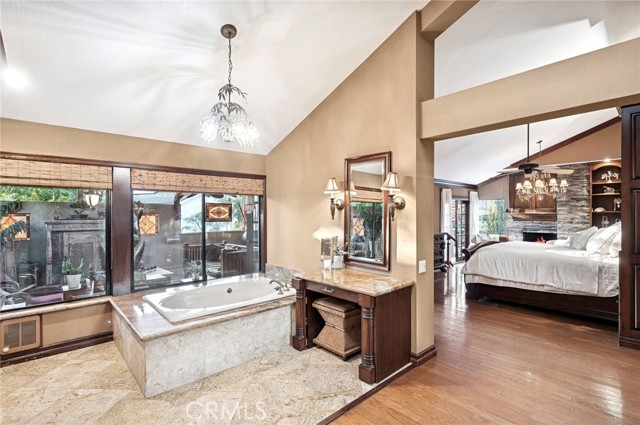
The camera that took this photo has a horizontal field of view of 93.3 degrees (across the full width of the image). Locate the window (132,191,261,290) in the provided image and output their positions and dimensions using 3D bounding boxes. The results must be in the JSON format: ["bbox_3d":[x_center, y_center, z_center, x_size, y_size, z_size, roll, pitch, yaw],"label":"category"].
[{"bbox_3d":[-1.579,0.330,4.170,1.769,1.225,0.101,0,0,-43],"label":"window"}]

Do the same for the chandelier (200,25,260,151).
[{"bbox_3d":[-0.784,-1.098,2.614,0.499,1.037,0.499,0,0,-43],"label":"chandelier"}]

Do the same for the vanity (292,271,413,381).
[{"bbox_3d":[0.308,1.062,3.082,0.652,0.776,1.102,0,0,-43],"label":"vanity"}]

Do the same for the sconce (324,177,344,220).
[{"bbox_3d":[0.144,-0.155,3.561,0.228,0.493,0.197,0,0,-43],"label":"sconce"}]

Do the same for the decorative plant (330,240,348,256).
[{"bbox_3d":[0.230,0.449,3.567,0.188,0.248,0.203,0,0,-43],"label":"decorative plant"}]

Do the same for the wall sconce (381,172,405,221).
[{"bbox_3d":[0.713,-0.147,2.943,0.232,0.474,0.194,0,0,-43],"label":"wall sconce"}]

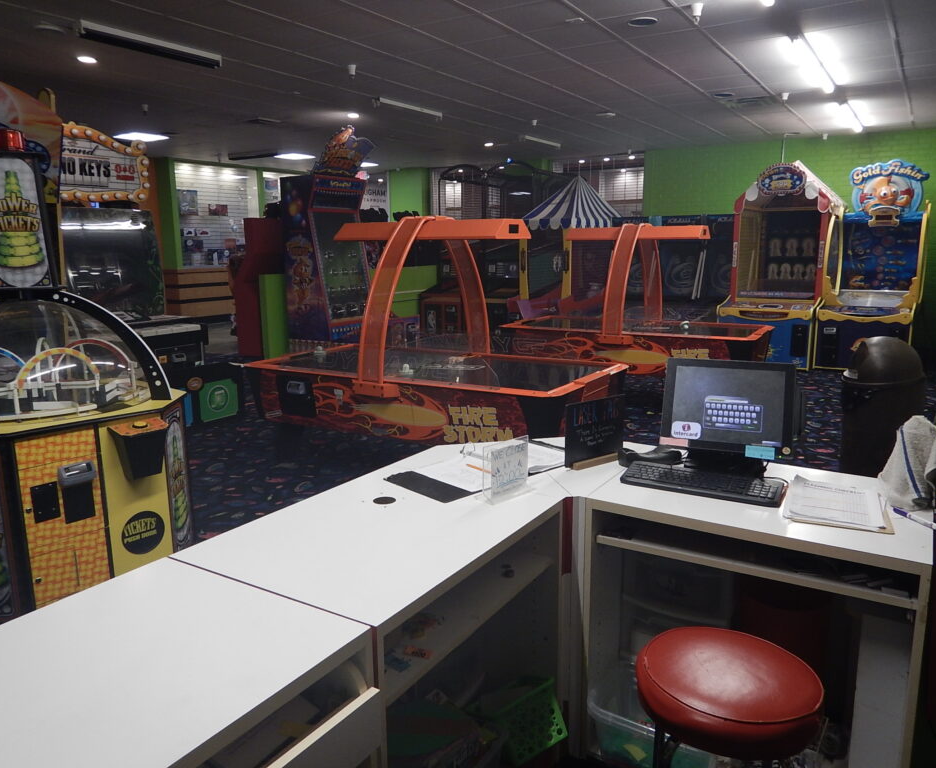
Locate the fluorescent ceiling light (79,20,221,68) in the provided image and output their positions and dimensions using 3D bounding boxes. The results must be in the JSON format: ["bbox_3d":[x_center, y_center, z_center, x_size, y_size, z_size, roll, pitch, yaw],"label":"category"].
[{"bbox_3d":[-2.465,-2.627,5.545,0.120,0.110,1.210,7,13,32],"label":"fluorescent ceiling light"}]

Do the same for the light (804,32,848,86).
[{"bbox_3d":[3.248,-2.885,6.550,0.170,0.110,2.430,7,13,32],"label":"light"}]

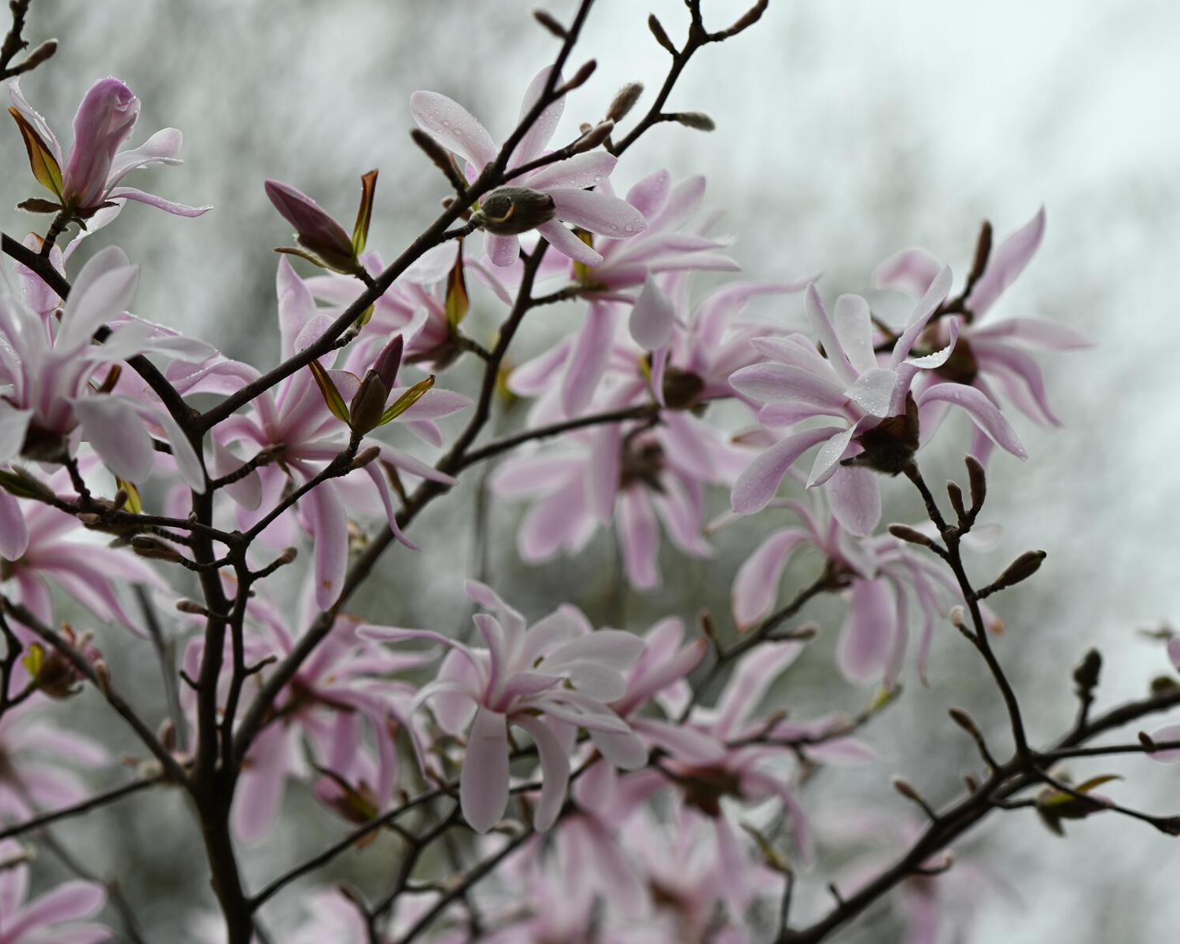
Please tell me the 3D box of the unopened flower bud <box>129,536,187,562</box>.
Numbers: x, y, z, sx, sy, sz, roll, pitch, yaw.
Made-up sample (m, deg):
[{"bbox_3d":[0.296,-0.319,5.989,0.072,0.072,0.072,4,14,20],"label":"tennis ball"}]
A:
[{"bbox_3d":[-0.155,0.028,1.480,0.019,0.007,0.007,17,0,-12],"label":"unopened flower bud"}]

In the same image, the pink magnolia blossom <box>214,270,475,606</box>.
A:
[{"bbox_3d":[-0.093,-0.014,1.540,0.110,0.120,0.075,-6,20,31],"label":"pink magnolia blossom"}]

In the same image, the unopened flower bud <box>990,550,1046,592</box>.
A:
[{"bbox_3d":[0.161,0.037,1.550,0.024,0.008,0.008,-36,0,0],"label":"unopened flower bud"}]

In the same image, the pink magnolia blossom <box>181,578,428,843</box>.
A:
[{"bbox_3d":[-0.121,0.102,1.760,0.104,0.110,0.090,9,-6,0],"label":"pink magnolia blossom"}]

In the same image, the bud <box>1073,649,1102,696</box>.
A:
[{"bbox_3d":[0.195,0.079,1.620,0.011,0.019,0.011,13,0,0],"label":"bud"}]

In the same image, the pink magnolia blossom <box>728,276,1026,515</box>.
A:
[{"bbox_3d":[0.104,-0.028,1.500,0.085,0.085,0.105,-38,0,-16],"label":"pink magnolia blossom"}]

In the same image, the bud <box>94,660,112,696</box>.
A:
[{"bbox_3d":[-0.185,0.078,1.570,0.006,0.015,0.006,-18,0,0],"label":"bud"}]

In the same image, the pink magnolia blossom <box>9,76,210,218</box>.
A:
[{"bbox_3d":[-0.182,-0.123,1.560,0.076,0.054,0.066,7,-7,0],"label":"pink magnolia blossom"}]

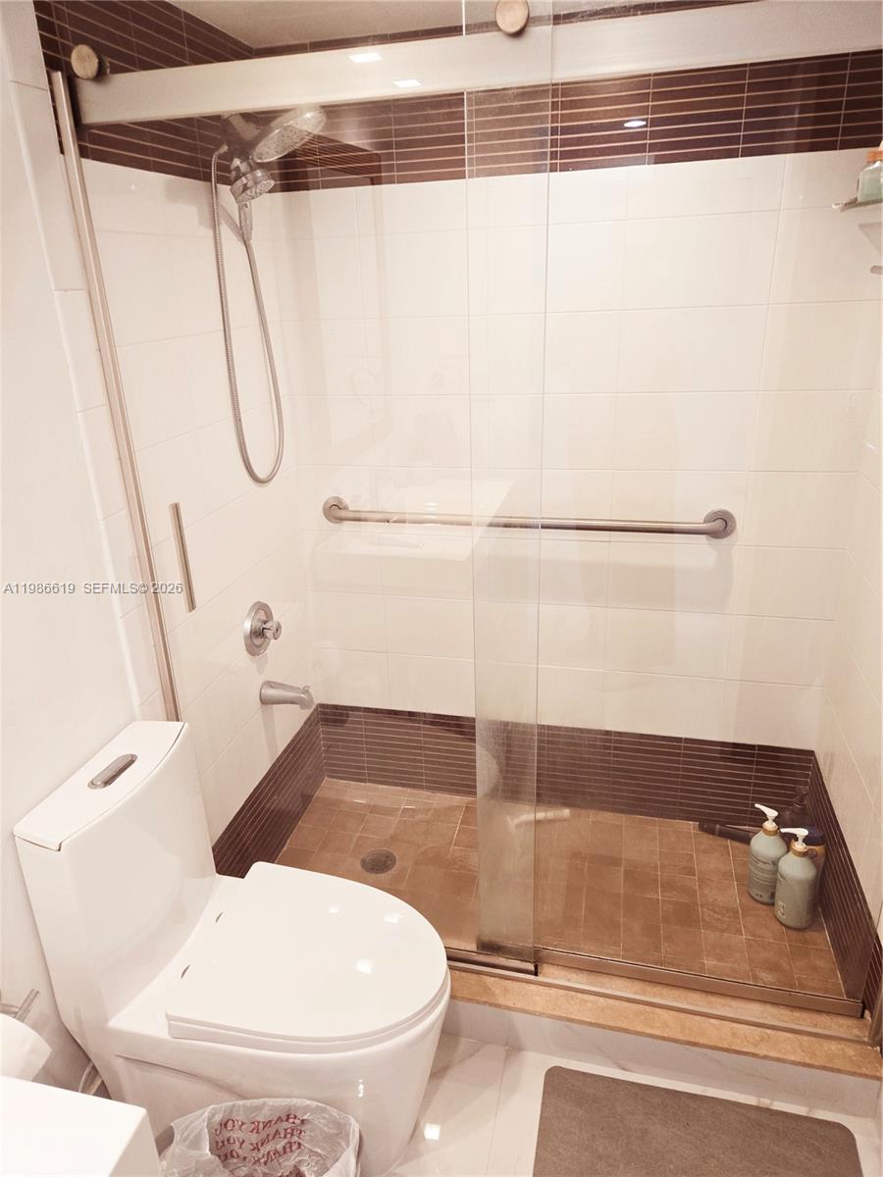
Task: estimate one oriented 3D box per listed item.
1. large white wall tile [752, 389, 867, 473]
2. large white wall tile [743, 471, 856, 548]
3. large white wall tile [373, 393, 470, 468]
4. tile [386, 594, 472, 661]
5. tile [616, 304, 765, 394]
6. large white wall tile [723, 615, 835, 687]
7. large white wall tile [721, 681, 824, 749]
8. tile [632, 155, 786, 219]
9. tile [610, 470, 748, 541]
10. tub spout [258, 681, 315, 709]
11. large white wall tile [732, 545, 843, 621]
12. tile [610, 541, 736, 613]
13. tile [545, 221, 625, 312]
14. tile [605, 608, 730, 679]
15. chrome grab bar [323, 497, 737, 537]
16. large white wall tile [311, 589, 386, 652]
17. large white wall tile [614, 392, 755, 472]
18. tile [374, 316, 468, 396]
[{"bbox_3d":[0.894,-0.381,1.908,0.253,0.198,0.012,3,22,14],"label":"large white wall tile"},{"bbox_3d":[0.902,-0.197,1.981,0.253,0.198,0.012,3,22,14],"label":"large white wall tile"},{"bbox_3d":[-0.053,-0.433,2.149,0.280,0.197,0.011,3,22,14],"label":"large white wall tile"},{"bbox_3d":[-0.022,0.120,2.353,0.303,0.198,0.012,3,22,14],"label":"tile"},{"bbox_3d":[0.608,-0.581,1.913,0.330,0.196,0.011,3,22,14],"label":"tile"},{"bbox_3d":[0.920,0.168,2.131,0.247,0.197,0.011,3,22,14],"label":"large white wall tile"},{"bbox_3d":[0.924,0.355,2.199,0.253,0.199,0.012,3,22,14],"label":"large white wall tile"},{"bbox_3d":[0.594,-0.911,1.784,0.330,0.110,0.011,3,22,14],"label":"tile"},{"bbox_3d":[0.623,-0.213,2.057,0.330,0.194,0.011,3,22,14],"label":"tile"},{"bbox_3d":[-0.417,0.295,2.147,0.147,0.073,0.058,3,22,14],"label":"tub spout"},{"bbox_3d":[0.909,-0.013,2.053,0.253,0.198,0.012,3,22,14],"label":"large white wall tile"},{"bbox_3d":[0.626,-0.029,2.122,0.331,0.198,0.012,3,22,14],"label":"tile"},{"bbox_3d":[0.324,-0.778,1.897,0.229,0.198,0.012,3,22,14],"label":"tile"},{"bbox_3d":[0.638,0.153,2.200,0.330,0.197,0.011,3,22,14],"label":"tile"},{"bbox_3d":[0.201,-0.184,2.128,1.146,0.081,0.077,3,22,14],"label":"chrome grab bar"},{"bbox_3d":[-0.284,0.103,2.425,0.239,0.197,0.011,3,22,14],"label":"large white wall tile"},{"bbox_3d":[0.615,-0.397,1.985,0.330,0.197,0.011,3,22,14],"label":"large white wall tile"},{"bbox_3d":[-0.060,-0.617,2.077,0.280,0.196,0.011,3,22,14],"label":"tile"}]

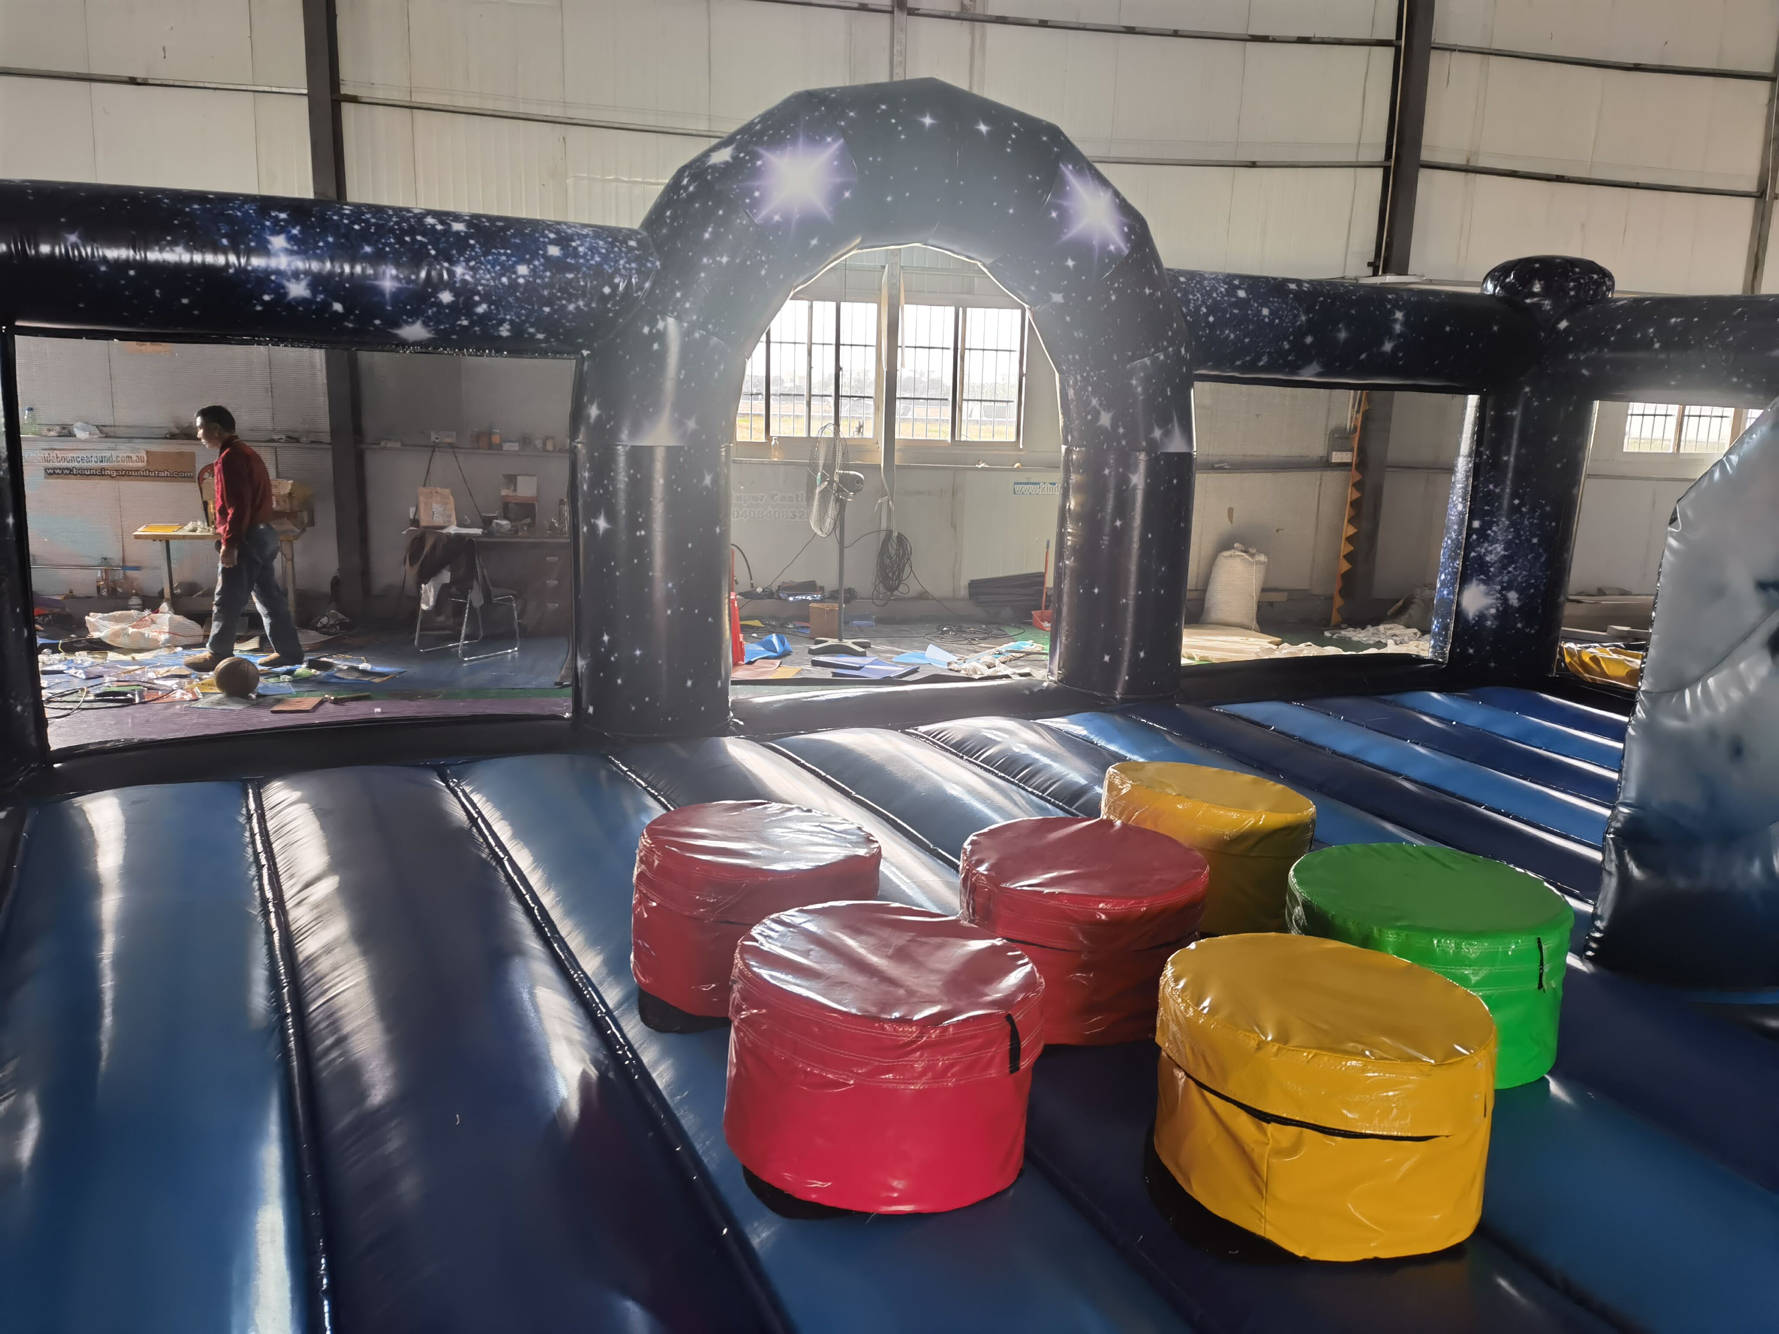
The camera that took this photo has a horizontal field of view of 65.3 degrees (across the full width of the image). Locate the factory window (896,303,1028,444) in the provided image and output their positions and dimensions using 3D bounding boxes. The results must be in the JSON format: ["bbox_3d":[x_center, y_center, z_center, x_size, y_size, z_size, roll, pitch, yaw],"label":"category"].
[{"bbox_3d":[0.570,-2.290,10.900,1.060,1.050,0.100,0,12,-10],"label":"factory window"}]

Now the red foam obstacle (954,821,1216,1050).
[{"bbox_3d":[0.476,0.631,3.438,0.595,0.352,0.595,2,12,0],"label":"red foam obstacle"}]

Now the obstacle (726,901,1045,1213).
[{"bbox_3d":[-0.009,0.762,2.814,0.615,0.368,0.615,2,12,0],"label":"obstacle"}]

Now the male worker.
[{"bbox_3d":[-4.060,-0.800,8.720,0.720,1.660,0.500,-3,12,-20],"label":"male worker"}]

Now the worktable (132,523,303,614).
[{"bbox_3d":[-4.675,-0.597,9.781,1.060,0.740,0.530,0,12,-9],"label":"worktable"}]

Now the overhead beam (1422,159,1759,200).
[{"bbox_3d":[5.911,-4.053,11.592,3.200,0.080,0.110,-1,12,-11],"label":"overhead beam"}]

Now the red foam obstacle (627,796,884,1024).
[{"bbox_3d":[-0.334,0.596,3.502,0.610,0.348,0.610,2,12,0],"label":"red foam obstacle"}]

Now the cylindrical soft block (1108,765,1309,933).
[{"bbox_3d":[0.934,0.516,4.078,0.590,0.335,0.590,2,12,0],"label":"cylindrical soft block"}]

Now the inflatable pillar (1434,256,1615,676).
[{"bbox_3d":[3.403,-1.067,7.492,0.660,2.150,0.660,7,13,22],"label":"inflatable pillar"}]

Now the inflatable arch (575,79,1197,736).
[{"bbox_3d":[0.100,-1.190,6.260,3.032,2.751,0.660,-4,13,-24],"label":"inflatable arch"}]

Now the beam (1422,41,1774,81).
[{"bbox_3d":[5.820,-4.890,11.250,3.150,0.080,0.110,0,12,-10],"label":"beam"}]

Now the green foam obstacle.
[{"bbox_3d":[1.231,0.677,3.228,0.615,0.345,0.615,2,12,0],"label":"green foam obstacle"}]

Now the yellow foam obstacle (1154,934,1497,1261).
[{"bbox_3d":[0.818,0.791,2.662,0.615,0.350,0.615,2,12,0],"label":"yellow foam obstacle"}]

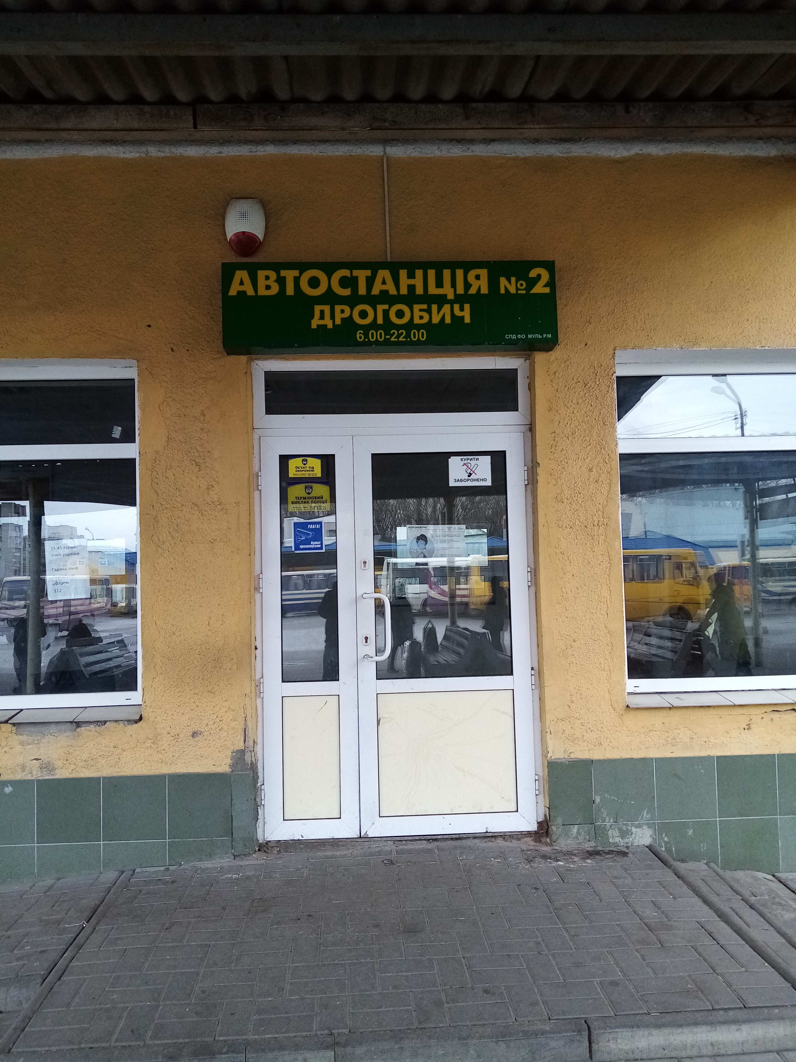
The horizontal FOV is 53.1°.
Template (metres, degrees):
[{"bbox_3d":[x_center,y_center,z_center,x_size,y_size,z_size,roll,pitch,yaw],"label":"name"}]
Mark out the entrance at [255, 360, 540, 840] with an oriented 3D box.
[{"bbox_3d":[-0.005,0.315,3.942,1.385,2.340,0.130,-1,-3,-2],"label":"entrance"}]

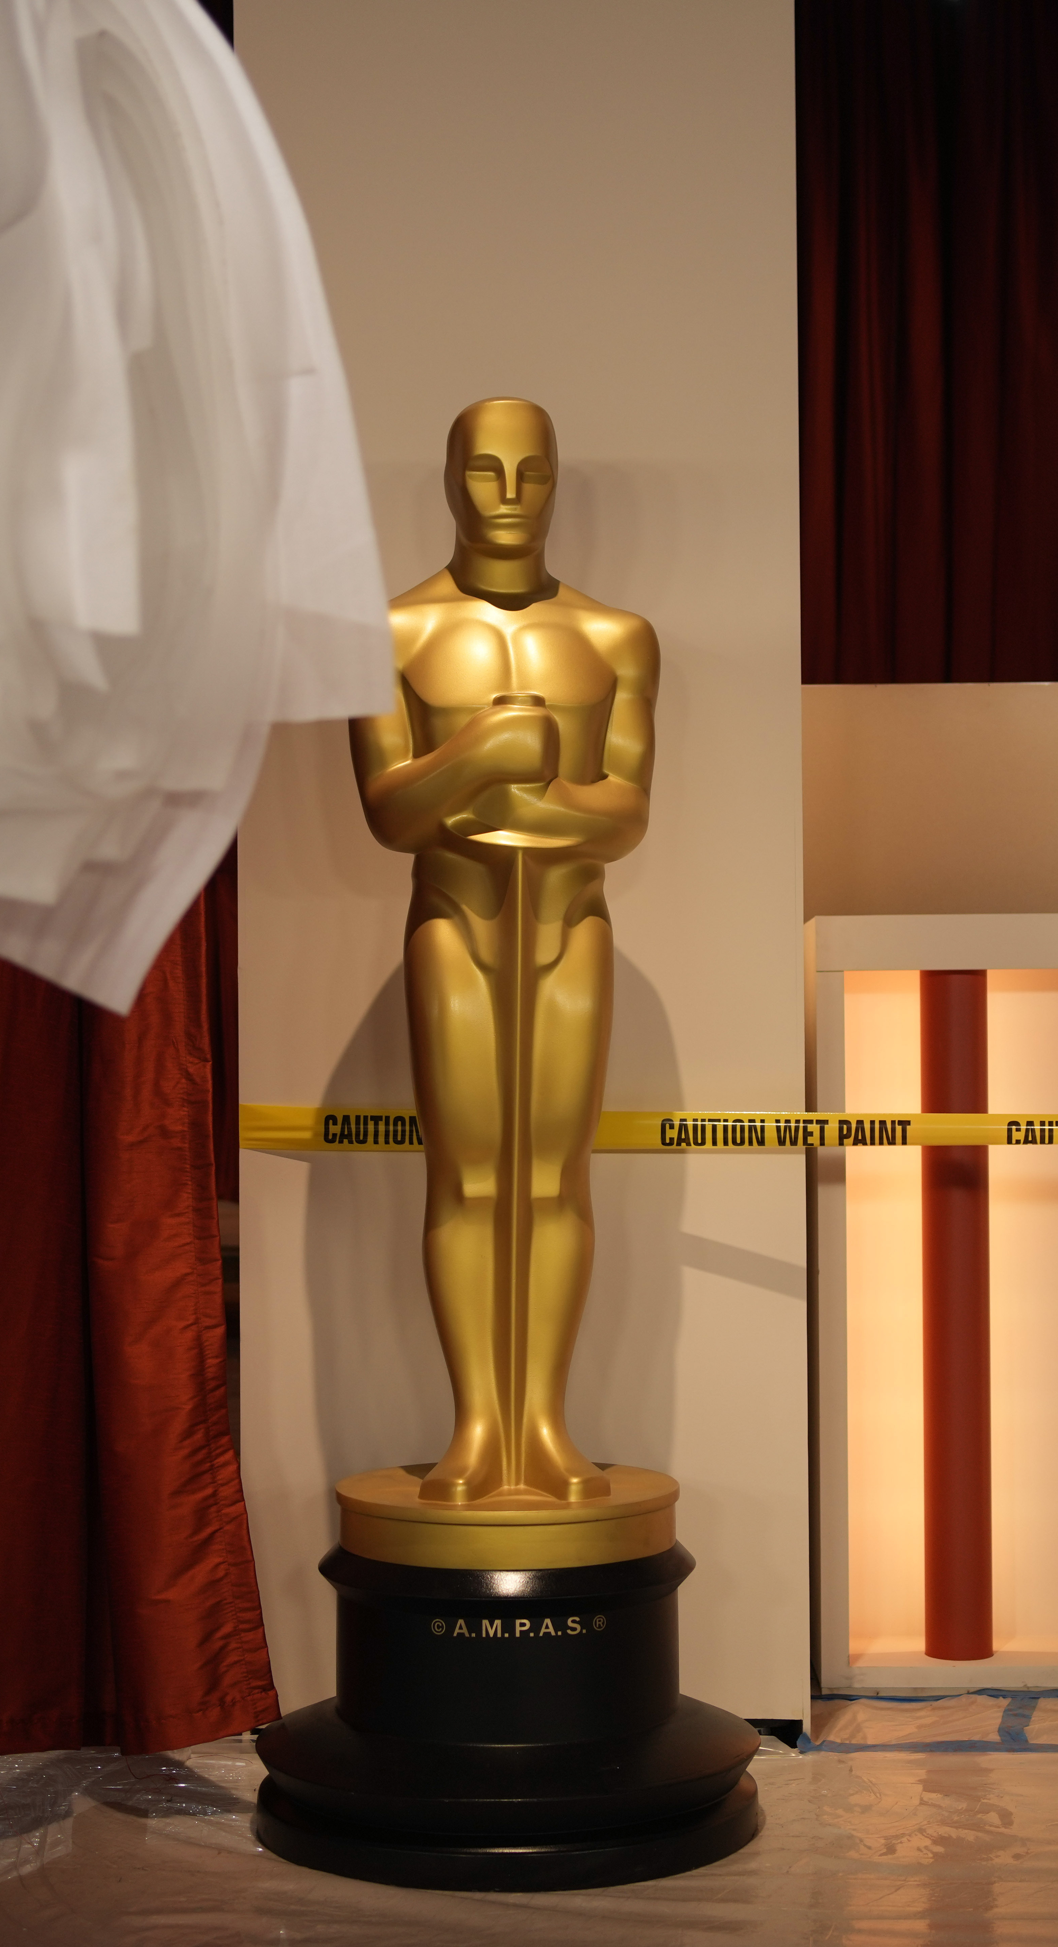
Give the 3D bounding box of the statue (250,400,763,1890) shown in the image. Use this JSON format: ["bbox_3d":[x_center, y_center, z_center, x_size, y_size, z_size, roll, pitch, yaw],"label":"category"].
[{"bbox_3d":[-0.040,0.223,4.725,0.835,2.348,0.835,0,-2,-5],"label":"statue"}]

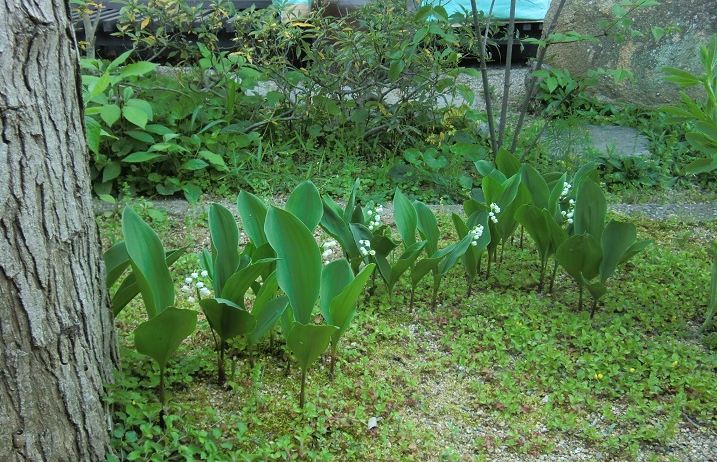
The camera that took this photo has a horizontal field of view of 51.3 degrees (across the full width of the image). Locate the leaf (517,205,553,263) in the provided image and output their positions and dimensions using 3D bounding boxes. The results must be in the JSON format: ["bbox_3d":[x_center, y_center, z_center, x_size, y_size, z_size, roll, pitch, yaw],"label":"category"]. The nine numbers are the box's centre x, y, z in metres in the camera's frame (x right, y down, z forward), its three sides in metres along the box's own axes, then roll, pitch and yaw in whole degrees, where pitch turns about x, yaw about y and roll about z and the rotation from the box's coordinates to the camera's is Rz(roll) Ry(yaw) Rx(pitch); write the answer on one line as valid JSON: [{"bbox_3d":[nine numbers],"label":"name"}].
[{"bbox_3d":[0.305,0.009,1.290,0.054,0.134,0.030,-15,32,13],"label":"leaf"}]

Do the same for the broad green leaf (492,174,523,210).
[{"bbox_3d":[0.258,-0.068,1.290,0.037,0.093,0.025,34,0,8],"label":"broad green leaf"}]

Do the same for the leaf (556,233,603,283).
[{"bbox_3d":[0.363,0.045,1.226,0.076,0.113,0.035,0,42,17],"label":"leaf"}]

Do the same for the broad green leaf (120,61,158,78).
[{"bbox_3d":[-0.558,-0.411,1.900,0.100,0.034,0.035,-21,0,0],"label":"broad green leaf"}]

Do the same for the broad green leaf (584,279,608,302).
[{"bbox_3d":[0.361,0.088,1.133,0.038,0.045,0.028,-8,19,0],"label":"broad green leaf"}]

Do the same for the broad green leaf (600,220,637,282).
[{"bbox_3d":[0.389,0.032,1.140,0.050,0.107,0.030,18,-11,9],"label":"broad green leaf"}]

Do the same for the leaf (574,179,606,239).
[{"bbox_3d":[0.385,-0.029,1.238,0.053,0.119,0.022,-2,10,17],"label":"leaf"}]

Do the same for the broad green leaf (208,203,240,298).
[{"bbox_3d":[-0.172,0.028,0.930,0.038,0.128,0.025,-4,5,-7],"label":"broad green leaf"}]

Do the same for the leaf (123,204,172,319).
[{"bbox_3d":[-0.241,0.038,0.848,0.048,0.139,0.030,-15,2,-8],"label":"leaf"}]

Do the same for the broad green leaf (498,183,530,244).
[{"bbox_3d":[0.278,-0.029,1.347,0.046,0.121,0.030,15,7,-6],"label":"broad green leaf"}]

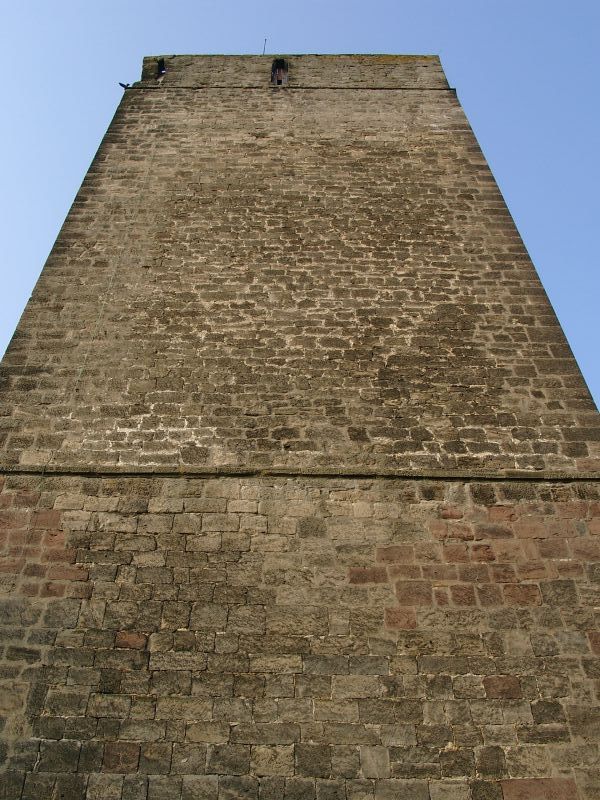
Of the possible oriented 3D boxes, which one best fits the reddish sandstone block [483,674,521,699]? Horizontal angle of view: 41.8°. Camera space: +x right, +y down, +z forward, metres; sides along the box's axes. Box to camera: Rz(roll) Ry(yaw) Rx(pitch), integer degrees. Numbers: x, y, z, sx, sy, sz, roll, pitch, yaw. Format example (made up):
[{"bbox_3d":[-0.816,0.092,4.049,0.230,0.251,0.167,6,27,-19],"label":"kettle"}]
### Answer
[{"bbox_3d":[2.272,3.337,8.963,0.359,0.275,0.270,0,-49,-1],"label":"reddish sandstone block"}]

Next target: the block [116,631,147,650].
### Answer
[{"bbox_3d":[-1.969,2.907,9.228,0.353,0.208,0.280,1,-50,-1],"label":"block"}]

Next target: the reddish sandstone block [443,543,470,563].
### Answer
[{"bbox_3d":[2.032,2.100,10.330,0.335,0.307,0.280,1,-50,-1],"label":"reddish sandstone block"}]

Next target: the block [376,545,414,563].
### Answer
[{"bbox_3d":[1.247,2.112,10.380,0.453,0.272,0.270,0,-49,-1],"label":"block"}]

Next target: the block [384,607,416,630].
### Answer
[{"bbox_3d":[1.207,2.735,9.552,0.375,0.322,0.280,1,-50,-1],"label":"block"}]

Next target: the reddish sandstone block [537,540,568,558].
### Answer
[{"bbox_3d":[3.329,2.075,10.458,0.336,0.275,0.270,0,-49,-1],"label":"reddish sandstone block"}]

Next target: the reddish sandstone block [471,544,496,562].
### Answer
[{"bbox_3d":[2.391,2.115,10.395,0.247,0.272,0.270,0,-49,-1],"label":"reddish sandstone block"}]

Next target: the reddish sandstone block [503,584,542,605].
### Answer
[{"bbox_3d":[2.756,2.533,9.849,0.443,0.304,0.280,1,-50,-1],"label":"reddish sandstone block"}]

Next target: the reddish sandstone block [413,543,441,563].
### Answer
[{"bbox_3d":[1.683,2.102,10.399,0.310,0.306,0.270,0,-49,-1],"label":"reddish sandstone block"}]

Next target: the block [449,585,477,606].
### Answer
[{"bbox_3d":[2.037,2.540,9.892,0.257,0.306,0.270,0,-49,-1],"label":"block"}]

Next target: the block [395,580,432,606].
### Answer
[{"bbox_3d":[1.430,2.506,9.830,0.433,0.378,0.280,1,-50,-1],"label":"block"}]

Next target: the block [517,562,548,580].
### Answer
[{"bbox_3d":[2.984,2.305,10.183,0.334,0.261,0.270,0,-49,-1],"label":"block"}]

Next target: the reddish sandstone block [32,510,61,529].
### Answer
[{"bbox_3d":[-3.391,1.709,10.582,0.364,0.327,0.280,1,-50,-1],"label":"reddish sandstone block"}]

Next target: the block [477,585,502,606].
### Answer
[{"bbox_3d":[2.369,2.529,9.839,0.284,0.293,0.280,1,-50,-1],"label":"block"}]

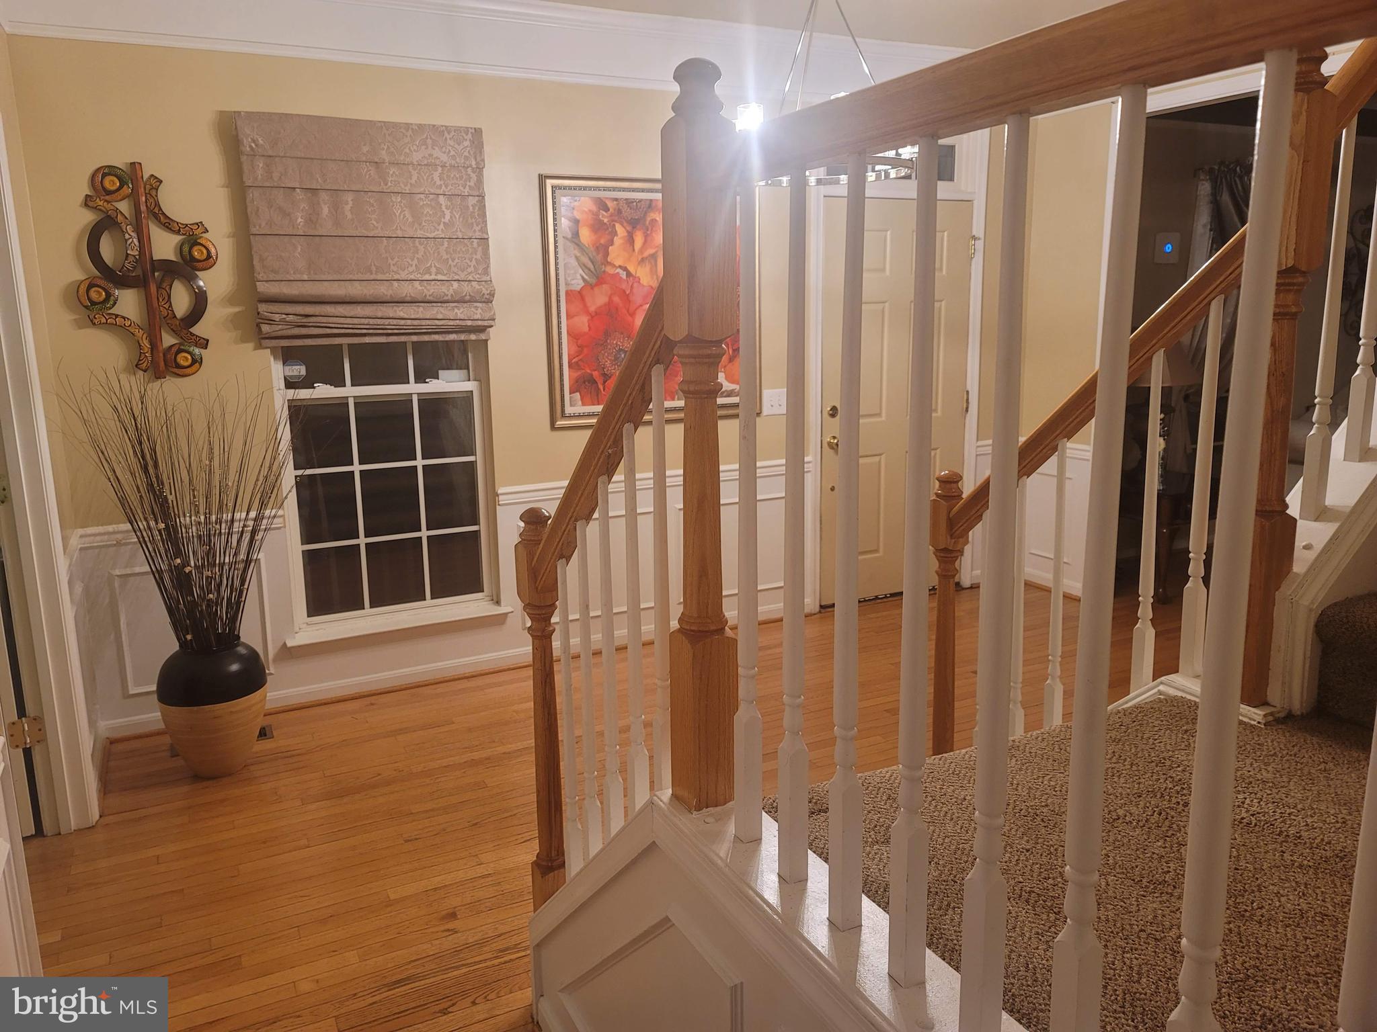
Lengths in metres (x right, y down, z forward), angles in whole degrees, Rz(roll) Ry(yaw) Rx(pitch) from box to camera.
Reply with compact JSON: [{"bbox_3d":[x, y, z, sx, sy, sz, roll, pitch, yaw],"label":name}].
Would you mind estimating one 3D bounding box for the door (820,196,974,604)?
[{"bbox_3d":[1.067,-0.571,5.125,0.935,2.030,0.050,-7,12,-27],"label":"door"}]

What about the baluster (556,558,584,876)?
[{"bbox_3d":[-0.231,0.415,1.927,0.030,0.684,0.030,-7,12,-26],"label":"baluster"}]

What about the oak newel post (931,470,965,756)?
[{"bbox_3d":[0.648,0.436,2.532,0.071,1.114,0.071,-7,12,-26],"label":"oak newel post"}]

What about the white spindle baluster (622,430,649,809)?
[{"bbox_3d":[-0.085,0.199,1.595,0.029,0.695,0.029,-7,12,-27],"label":"white spindle baluster"}]

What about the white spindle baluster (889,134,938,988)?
[{"bbox_3d":[0.215,0.073,0.938,0.030,0.814,0.030,-7,12,-26],"label":"white spindle baluster"}]

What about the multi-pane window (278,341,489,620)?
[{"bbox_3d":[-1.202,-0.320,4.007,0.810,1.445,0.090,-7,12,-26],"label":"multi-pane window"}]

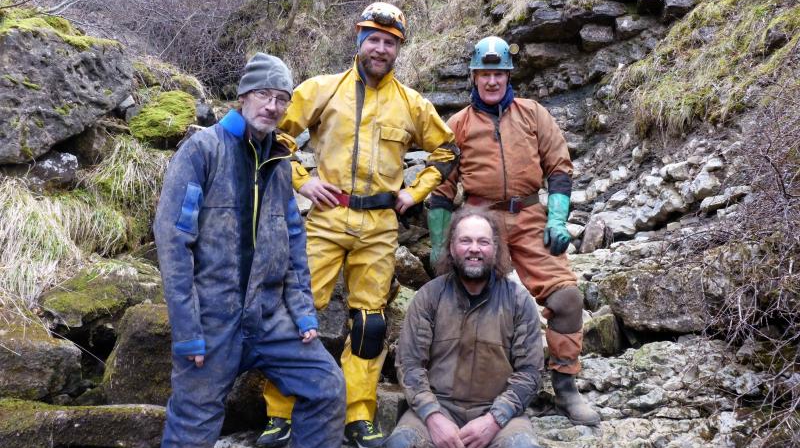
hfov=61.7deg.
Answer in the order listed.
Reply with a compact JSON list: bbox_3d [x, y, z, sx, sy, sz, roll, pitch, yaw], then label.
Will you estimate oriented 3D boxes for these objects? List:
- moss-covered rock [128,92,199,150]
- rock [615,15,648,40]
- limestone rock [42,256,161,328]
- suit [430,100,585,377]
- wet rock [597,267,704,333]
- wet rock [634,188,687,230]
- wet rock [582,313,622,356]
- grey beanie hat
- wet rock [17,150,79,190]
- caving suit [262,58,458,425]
[{"bbox_3d":[-1.488,-0.655,4.200,0.430,0.350,0.400,-1,3,-11],"label":"moss-covered rock"},{"bbox_3d":[2.487,-2.111,7.200,0.350,0.250,0.300,0,2,11],"label":"rock"},{"bbox_3d":[-1.531,0.358,3.450,0.640,0.360,0.450,0,2,-11],"label":"limestone rock"},{"bbox_3d":[0.494,0.053,3.080,0.700,1.290,0.420,0,3,2],"label":"suit"},{"bbox_3d":[1.476,0.445,3.950,0.600,0.370,0.420,0,2,11],"label":"wet rock"},{"bbox_3d":[1.866,-0.104,4.800,0.360,0.280,0.320,0,2,11],"label":"wet rock"},{"bbox_3d":[1.122,0.618,3.750,0.230,0.240,0.240,0,2,11],"label":"wet rock"},{"bbox_3d":[-0.479,-0.531,2.380,0.190,0.160,0.220,7,-2,-28],"label":"grey beanie hat"},{"bbox_3d":[-2.262,-0.343,4.300,0.380,0.250,0.300,0,2,-11],"label":"wet rock"},{"bbox_3d":[-0.168,0.073,2.780,0.820,1.500,0.450,0,3,3],"label":"caving suit"}]

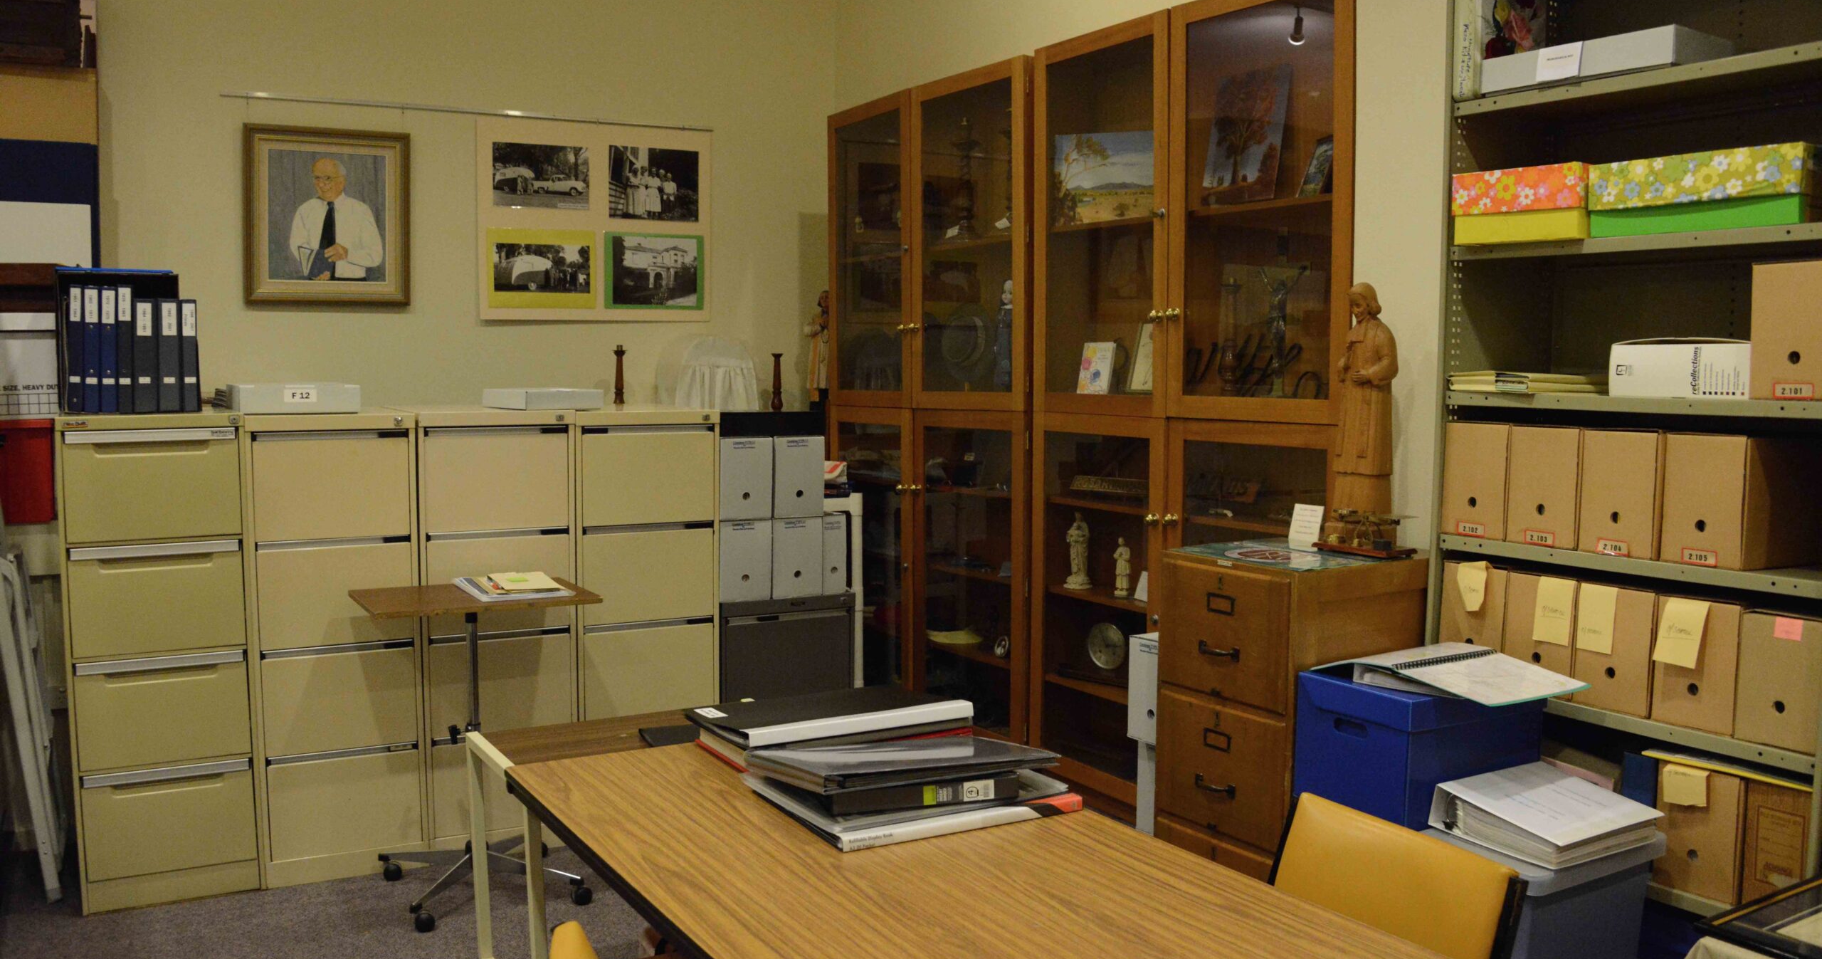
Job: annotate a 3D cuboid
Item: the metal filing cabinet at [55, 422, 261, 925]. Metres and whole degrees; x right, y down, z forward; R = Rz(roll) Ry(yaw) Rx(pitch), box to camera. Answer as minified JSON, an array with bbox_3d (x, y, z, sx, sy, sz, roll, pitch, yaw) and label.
[{"bbox_3d":[-2.166,0.478,4.146,0.450,1.346,0.620,-2,6,-25],"label":"metal filing cabinet"}]

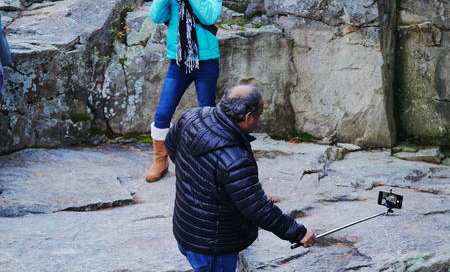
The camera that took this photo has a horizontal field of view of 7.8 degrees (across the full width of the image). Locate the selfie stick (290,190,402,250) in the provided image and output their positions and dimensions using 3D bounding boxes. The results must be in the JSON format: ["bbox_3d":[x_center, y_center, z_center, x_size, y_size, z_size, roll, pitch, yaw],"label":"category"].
[{"bbox_3d":[0.588,0.421,16.531,0.135,0.130,0.888,11,17,35],"label":"selfie stick"}]

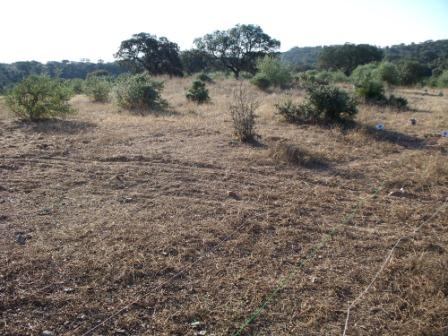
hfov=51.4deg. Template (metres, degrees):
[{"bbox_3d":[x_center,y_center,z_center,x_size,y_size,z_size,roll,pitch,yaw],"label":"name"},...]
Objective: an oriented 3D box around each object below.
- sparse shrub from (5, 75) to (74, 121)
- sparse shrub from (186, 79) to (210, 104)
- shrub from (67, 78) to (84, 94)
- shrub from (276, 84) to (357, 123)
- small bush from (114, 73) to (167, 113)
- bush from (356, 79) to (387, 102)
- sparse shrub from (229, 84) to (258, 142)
[{"bbox_3d":[-5.671,-2.169,14.171,2.065,1.323,1.755,0,12,0],"label":"sparse shrub"},{"bbox_3d":[-1.115,-3.343,20.258,1.012,1.077,0.962,0,12,0],"label":"sparse shrub"},{"bbox_3d":[-9.009,-4.947,28.167,1.056,0.911,0.950,0,12,0],"label":"shrub"},{"bbox_3d":[2.726,-1.908,13.612,2.267,1.047,1.474,0,12,0],"label":"shrub"},{"bbox_3d":[-3.018,-2.726,16.689,1.807,1.361,1.626,0,12,0],"label":"small bush"},{"bbox_3d":[6.805,-3.601,21.526,1.434,1.050,1.219,0,12,0],"label":"bush"},{"bbox_3d":[0.413,-1.149,9.745,0.609,1.177,0.578,0,12,0],"label":"sparse shrub"}]

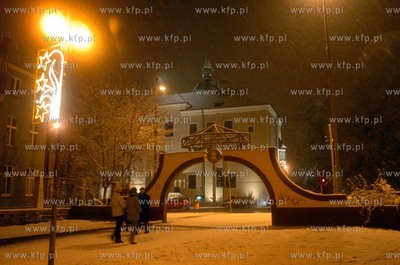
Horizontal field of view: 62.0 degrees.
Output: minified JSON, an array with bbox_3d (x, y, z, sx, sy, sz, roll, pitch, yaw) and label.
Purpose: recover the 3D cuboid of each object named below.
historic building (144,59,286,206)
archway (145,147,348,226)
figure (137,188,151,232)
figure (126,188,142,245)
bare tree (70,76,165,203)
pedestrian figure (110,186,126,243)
[{"bbox_3d":[2.126,-0.447,44.908,16.500,19.150,13.000,-3,-10,18],"label":"historic building"},{"bbox_3d":[1.820,2.637,16.087,9.720,3.500,0.600,-3,-10,18],"label":"archway"},{"bbox_3d":[-2.131,2.997,12.836,0.510,1.710,0.380,-5,-11,30],"label":"figure"},{"bbox_3d":[-2.029,2.617,10.545,0.510,1.700,0.380,-5,-11,30],"label":"figure"},{"bbox_3d":[-5.233,0.727,21.173,5.600,8.960,5.200,0,-10,0],"label":"bare tree"},{"bbox_3d":[-2.571,2.644,10.737,0.510,1.710,0.380,-5,-11,30],"label":"pedestrian figure"}]

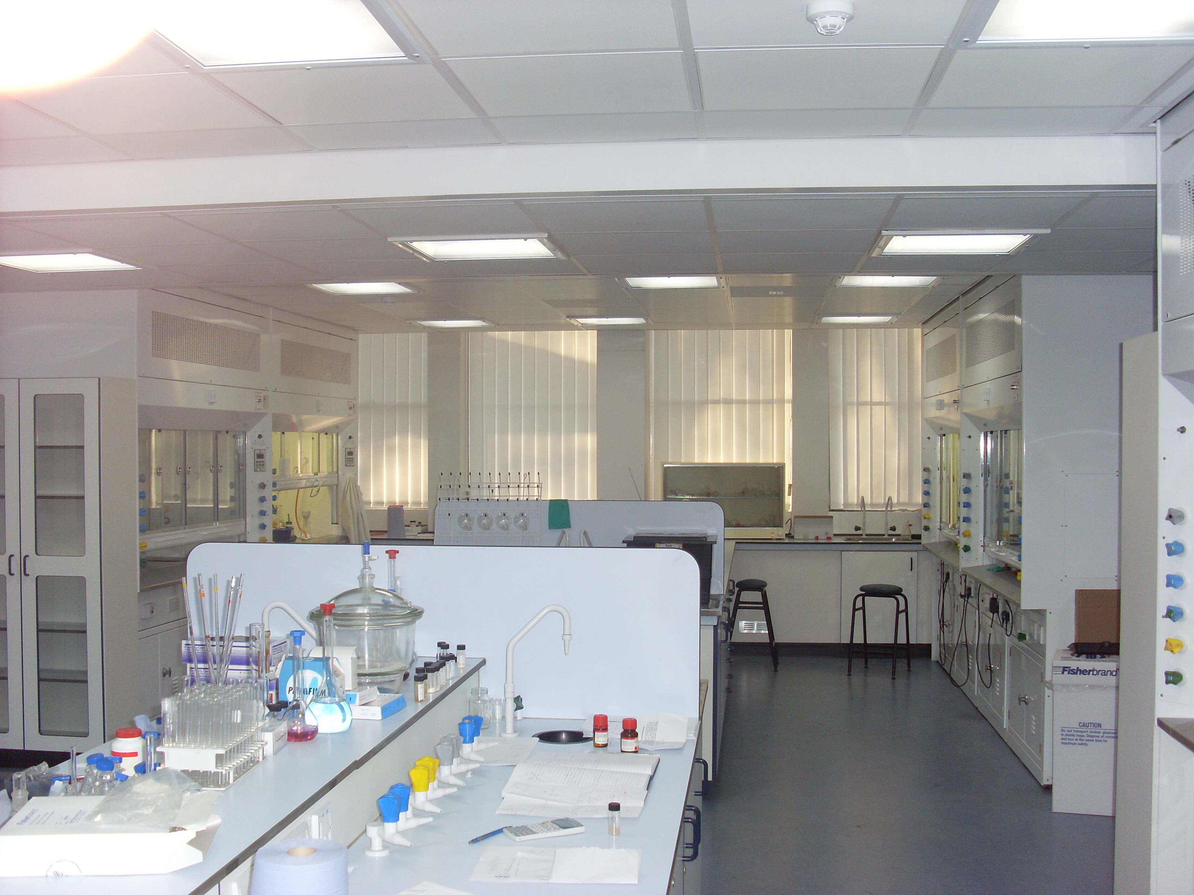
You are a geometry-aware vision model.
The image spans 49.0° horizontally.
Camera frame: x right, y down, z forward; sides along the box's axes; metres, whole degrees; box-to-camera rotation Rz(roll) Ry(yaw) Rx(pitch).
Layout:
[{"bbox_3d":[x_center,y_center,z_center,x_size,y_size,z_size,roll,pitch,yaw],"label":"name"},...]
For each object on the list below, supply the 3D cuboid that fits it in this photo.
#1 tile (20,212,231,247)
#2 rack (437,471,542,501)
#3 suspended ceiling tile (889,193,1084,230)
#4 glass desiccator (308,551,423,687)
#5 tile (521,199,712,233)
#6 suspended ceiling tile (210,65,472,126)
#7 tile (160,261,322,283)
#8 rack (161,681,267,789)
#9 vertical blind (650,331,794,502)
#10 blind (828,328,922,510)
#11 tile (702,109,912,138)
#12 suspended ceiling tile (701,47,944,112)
[{"bbox_3d":[-1.718,-0.786,4.794,0.600,0.025,0.600,0,0,7],"label":"tile"},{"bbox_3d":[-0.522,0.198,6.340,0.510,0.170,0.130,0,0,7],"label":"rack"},{"bbox_3d":[1.257,-0.778,4.304,0.595,0.020,0.595,0,0,7],"label":"suspended ceiling tile"},{"bbox_3d":[-0.562,0.420,3.200,0.280,0.340,0.280,0,0,7],"label":"glass desiccator"},{"bbox_3d":[0.085,-0.788,4.444,0.595,0.020,0.595,0,0,7],"label":"tile"},{"bbox_3d":[-0.663,-0.940,3.501,0.600,0.025,0.600,0,0,7],"label":"suspended ceiling tile"},{"bbox_3d":[-1.594,-0.796,5.989,0.600,0.025,0.600,0,0,7],"label":"tile"},{"bbox_3d":[-0.689,0.515,2.370,0.120,0.160,0.230,0,0,5],"label":"rack"},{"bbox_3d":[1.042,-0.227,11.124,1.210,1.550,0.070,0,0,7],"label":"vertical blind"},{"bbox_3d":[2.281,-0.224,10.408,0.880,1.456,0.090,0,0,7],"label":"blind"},{"bbox_3d":[0.589,-0.920,3.686,0.595,0.020,0.321,0,0,7],"label":"tile"},{"bbox_3d":[0.537,-0.916,3.246,0.595,0.020,0.585,0,0,7],"label":"suspended ceiling tile"}]

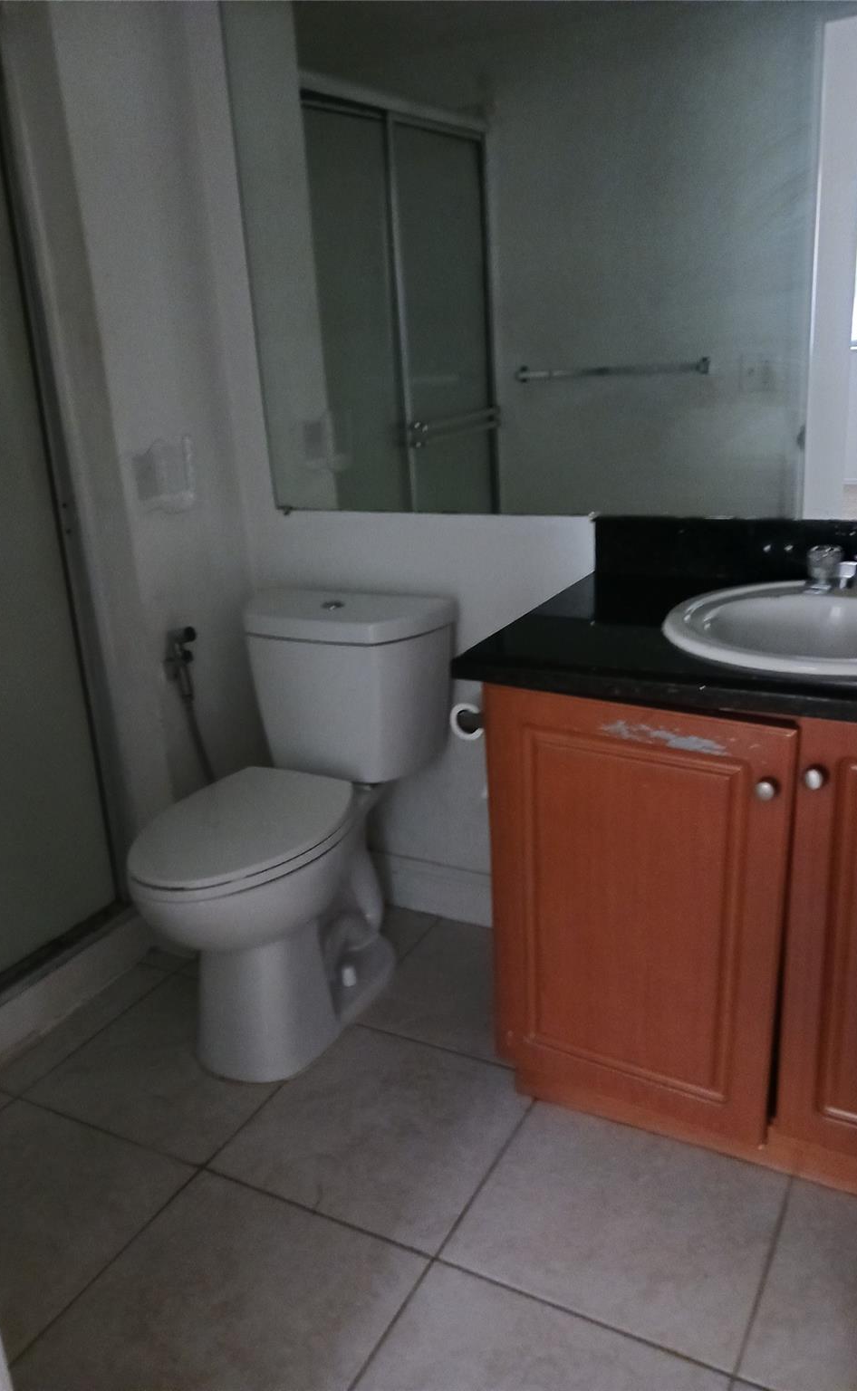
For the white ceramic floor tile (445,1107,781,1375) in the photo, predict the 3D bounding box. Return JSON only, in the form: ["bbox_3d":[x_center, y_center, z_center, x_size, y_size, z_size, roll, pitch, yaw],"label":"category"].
[{"bbox_3d":[0.299,0.789,1.666,0.434,0.010,0.414,6,22,28],"label":"white ceramic floor tile"}]

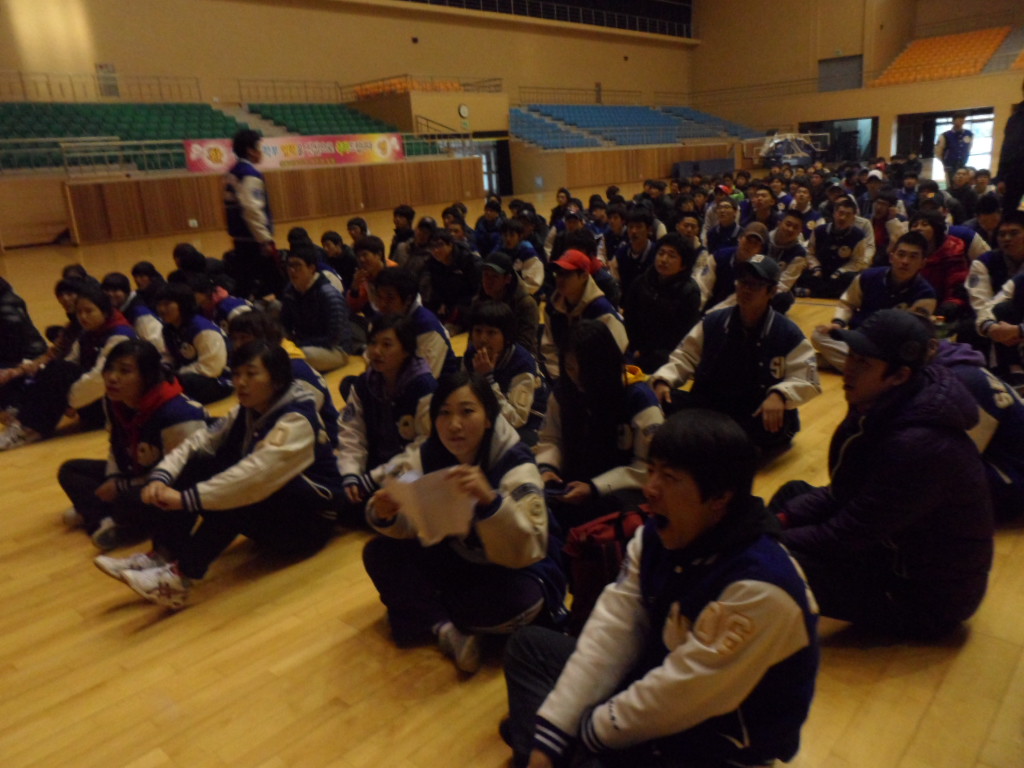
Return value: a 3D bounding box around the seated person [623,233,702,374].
[{"bbox_3d":[0.965,-0.462,4.762,0.660,0.880,0.700,7,19,35],"label":"seated person"}]

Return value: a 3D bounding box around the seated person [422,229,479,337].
[{"bbox_3d":[-0.537,-0.874,6.500,0.580,0.830,0.650,8,20,36],"label":"seated person"}]

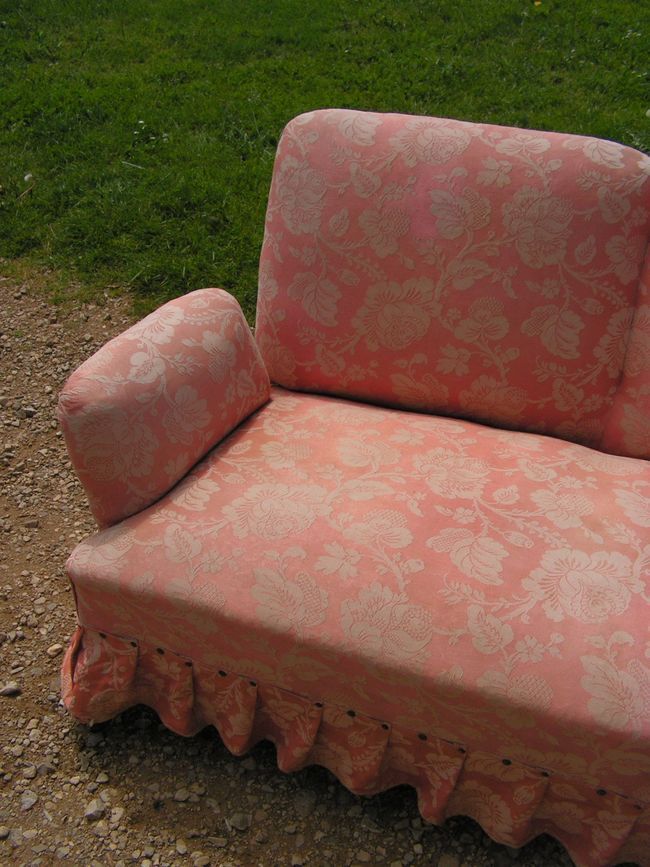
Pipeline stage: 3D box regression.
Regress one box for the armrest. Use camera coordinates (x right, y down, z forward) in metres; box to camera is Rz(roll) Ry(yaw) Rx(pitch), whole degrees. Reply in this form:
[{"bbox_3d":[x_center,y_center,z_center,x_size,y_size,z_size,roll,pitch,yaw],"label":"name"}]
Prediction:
[{"bbox_3d":[-0.279,-0.060,1.678,0.165,0.250,0.455,17,40,22],"label":"armrest"}]

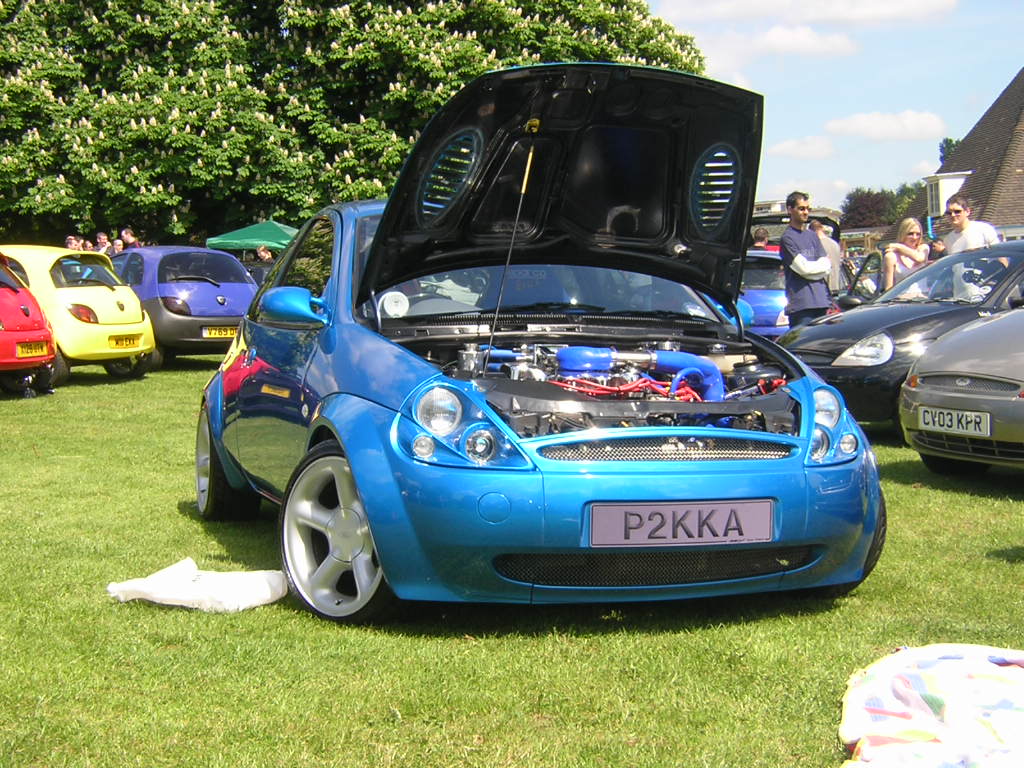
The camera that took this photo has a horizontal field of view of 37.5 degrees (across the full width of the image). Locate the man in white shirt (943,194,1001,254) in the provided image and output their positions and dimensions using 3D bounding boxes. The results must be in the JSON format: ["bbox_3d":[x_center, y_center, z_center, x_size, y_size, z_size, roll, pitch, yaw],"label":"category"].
[{"bbox_3d":[3.636,-0.618,12.040,0.520,1.780,0.340,2,3,30],"label":"man in white shirt"}]

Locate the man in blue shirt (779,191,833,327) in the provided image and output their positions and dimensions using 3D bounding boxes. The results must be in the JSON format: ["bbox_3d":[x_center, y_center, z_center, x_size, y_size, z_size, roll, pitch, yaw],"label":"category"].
[{"bbox_3d":[2.242,-0.587,11.540,0.470,1.770,0.320,-2,3,-41],"label":"man in blue shirt"}]

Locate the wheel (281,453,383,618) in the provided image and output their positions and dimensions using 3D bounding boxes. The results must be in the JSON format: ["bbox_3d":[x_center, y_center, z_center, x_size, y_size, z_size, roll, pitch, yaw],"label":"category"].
[{"bbox_3d":[-0.443,0.429,4.312,0.455,0.455,0.190,3,4,43],"label":"wheel"}]

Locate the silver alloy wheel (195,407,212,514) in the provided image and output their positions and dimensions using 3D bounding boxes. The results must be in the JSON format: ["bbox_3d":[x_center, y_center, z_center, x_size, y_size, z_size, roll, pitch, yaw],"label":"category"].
[{"bbox_3d":[-1.260,0.334,6.574,0.190,0.455,0.455,0,3,-19],"label":"silver alloy wheel"}]

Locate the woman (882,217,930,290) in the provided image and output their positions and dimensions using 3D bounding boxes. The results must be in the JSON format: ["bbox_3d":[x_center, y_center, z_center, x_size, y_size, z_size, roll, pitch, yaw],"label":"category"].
[{"bbox_3d":[3.110,-0.504,11.936,0.440,1.620,0.330,1,3,9],"label":"woman"}]

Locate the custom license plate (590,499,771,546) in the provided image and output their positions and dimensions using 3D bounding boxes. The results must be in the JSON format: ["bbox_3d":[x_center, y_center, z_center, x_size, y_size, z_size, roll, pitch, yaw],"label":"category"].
[{"bbox_3d":[0.442,0.359,3.890,0.520,0.112,0.015,1,1,-19],"label":"custom license plate"}]

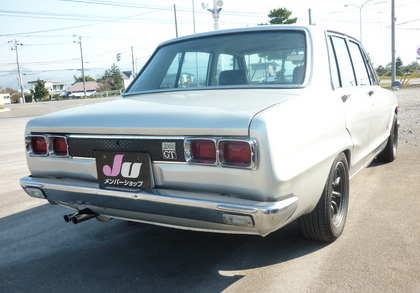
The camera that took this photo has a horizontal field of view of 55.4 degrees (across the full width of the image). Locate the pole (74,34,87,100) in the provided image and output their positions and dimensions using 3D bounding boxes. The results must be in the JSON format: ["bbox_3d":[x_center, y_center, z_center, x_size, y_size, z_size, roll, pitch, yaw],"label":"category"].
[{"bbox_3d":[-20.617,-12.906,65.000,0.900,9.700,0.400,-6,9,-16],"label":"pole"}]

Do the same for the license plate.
[{"bbox_3d":[-0.402,0.110,1.869,0.332,0.170,0.018,2,12,30],"label":"license plate"}]

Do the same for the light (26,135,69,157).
[{"bbox_3d":[-0.848,-0.005,2.135,0.335,0.115,0.065,2,10,30],"label":"light"}]

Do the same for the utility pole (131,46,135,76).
[{"bbox_3d":[-13.756,-13.666,72.000,0.320,8.800,0.320,-5,8,-10],"label":"utility pole"}]

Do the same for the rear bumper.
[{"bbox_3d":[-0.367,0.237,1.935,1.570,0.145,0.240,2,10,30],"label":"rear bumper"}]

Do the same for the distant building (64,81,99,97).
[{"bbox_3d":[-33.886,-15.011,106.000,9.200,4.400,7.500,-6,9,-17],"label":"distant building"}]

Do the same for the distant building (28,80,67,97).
[{"bbox_3d":[-46.124,-16.143,114.000,10.500,5.200,8.000,-7,9,-21],"label":"distant building"}]

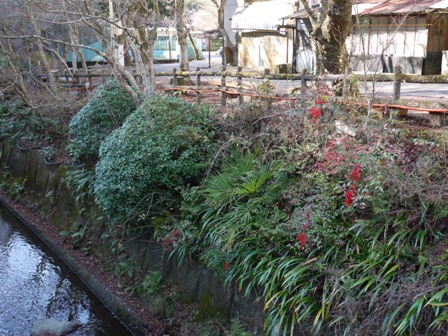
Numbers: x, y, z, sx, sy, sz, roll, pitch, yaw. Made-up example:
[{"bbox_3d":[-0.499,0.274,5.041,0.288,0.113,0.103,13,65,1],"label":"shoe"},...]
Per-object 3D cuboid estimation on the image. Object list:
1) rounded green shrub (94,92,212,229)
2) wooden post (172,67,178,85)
[{"bbox_3d":[-1.482,-0.162,11.200,2.600,2.750,2.400,-2,12,-8],"label":"rounded green shrub"},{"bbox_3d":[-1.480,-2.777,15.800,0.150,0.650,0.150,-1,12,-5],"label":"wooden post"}]

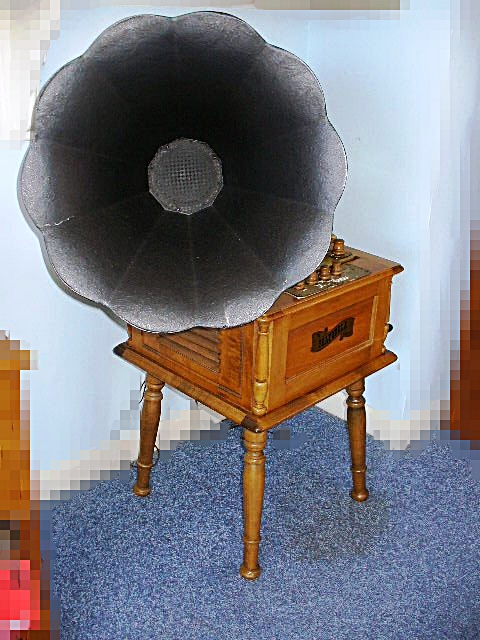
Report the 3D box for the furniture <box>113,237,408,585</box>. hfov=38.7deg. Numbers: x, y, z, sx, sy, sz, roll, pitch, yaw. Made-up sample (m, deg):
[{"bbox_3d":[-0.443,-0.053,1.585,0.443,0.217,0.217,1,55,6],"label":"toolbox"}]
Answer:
[{"bbox_3d":[0.040,0.163,1.714,0.494,0.682,0.487,-19,31,-41],"label":"furniture"}]

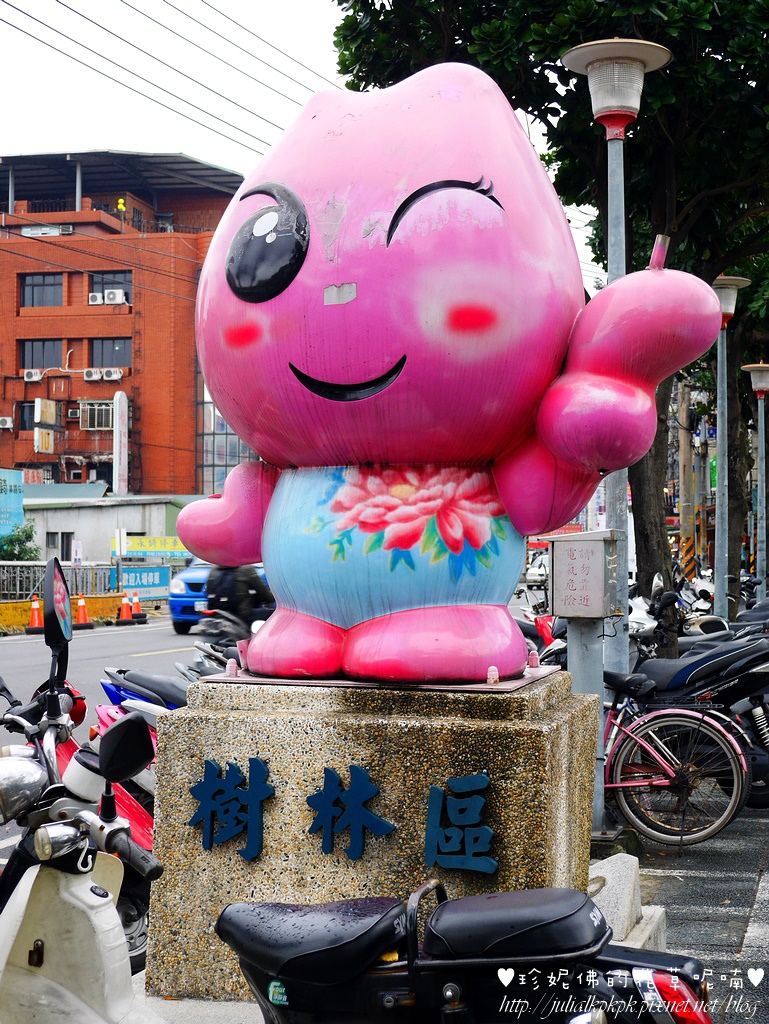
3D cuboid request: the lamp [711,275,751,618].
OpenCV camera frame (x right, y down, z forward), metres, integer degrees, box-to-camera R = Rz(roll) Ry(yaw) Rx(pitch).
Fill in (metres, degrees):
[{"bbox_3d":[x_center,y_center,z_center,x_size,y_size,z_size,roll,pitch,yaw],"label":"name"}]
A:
[{"bbox_3d":[3.365,-0.266,17.039,0.611,4.217,0.611,0,-1,15],"label":"lamp"}]

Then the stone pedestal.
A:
[{"bbox_3d":[0.030,1.020,5.645,1.210,0.963,1.160,0,-1,15],"label":"stone pedestal"}]

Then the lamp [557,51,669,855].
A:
[{"bbox_3d":[1.279,-0.472,9.413,0.611,4.287,0.611,0,-1,15],"label":"lamp"}]

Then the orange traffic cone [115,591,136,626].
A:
[{"bbox_3d":[-5.366,2.010,35.564,0.390,0.730,0.390,0,-1,15],"label":"orange traffic cone"}]

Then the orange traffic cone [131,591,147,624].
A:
[{"bbox_3d":[-5.268,2.034,36.464,0.390,0.730,0.390,0,-1,15],"label":"orange traffic cone"}]

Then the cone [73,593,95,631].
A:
[{"bbox_3d":[-5.905,1.943,33.565,0.390,0.730,0.390,0,-1,15],"label":"cone"}]

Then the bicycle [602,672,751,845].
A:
[{"bbox_3d":[0.949,1.143,8.613,1.740,1.020,0.560,0,-1,15],"label":"bicycle"}]

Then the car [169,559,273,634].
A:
[{"bbox_3d":[-2.736,1.383,33.110,1.580,1.880,4.000,0,-1,15],"label":"car"}]

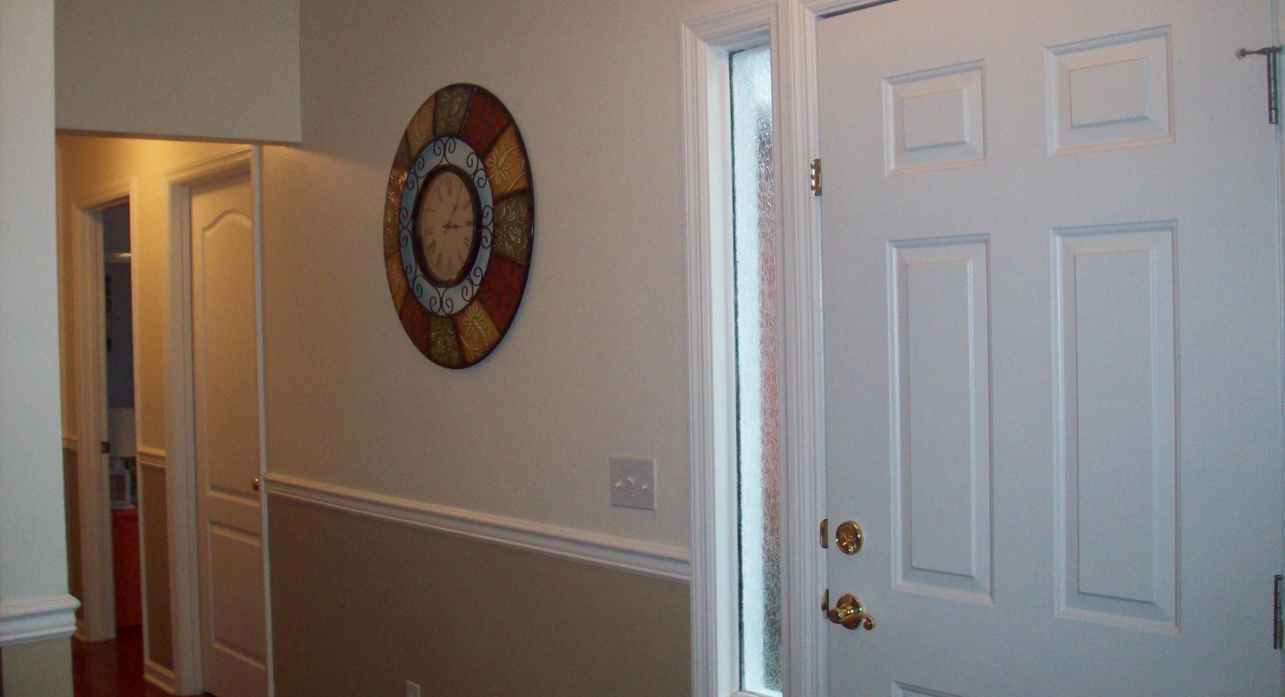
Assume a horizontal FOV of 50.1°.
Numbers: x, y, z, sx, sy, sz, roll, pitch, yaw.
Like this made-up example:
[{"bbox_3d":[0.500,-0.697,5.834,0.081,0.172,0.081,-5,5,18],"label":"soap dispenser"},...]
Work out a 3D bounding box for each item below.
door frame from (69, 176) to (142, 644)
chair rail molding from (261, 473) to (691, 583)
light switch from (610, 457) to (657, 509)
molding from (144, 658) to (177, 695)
[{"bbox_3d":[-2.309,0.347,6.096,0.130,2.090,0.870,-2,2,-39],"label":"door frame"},{"bbox_3d":[-0.601,0.470,3.874,0.025,0.072,2.200,-2,2,-39],"label":"chair rail molding"},{"bbox_3d":[-0.027,0.310,3.159,0.012,0.115,0.165,-2,2,-39],"label":"light switch"},{"bbox_3d":[-1.977,1.352,5.632,0.020,0.086,0.370,-2,2,-39],"label":"molding"}]

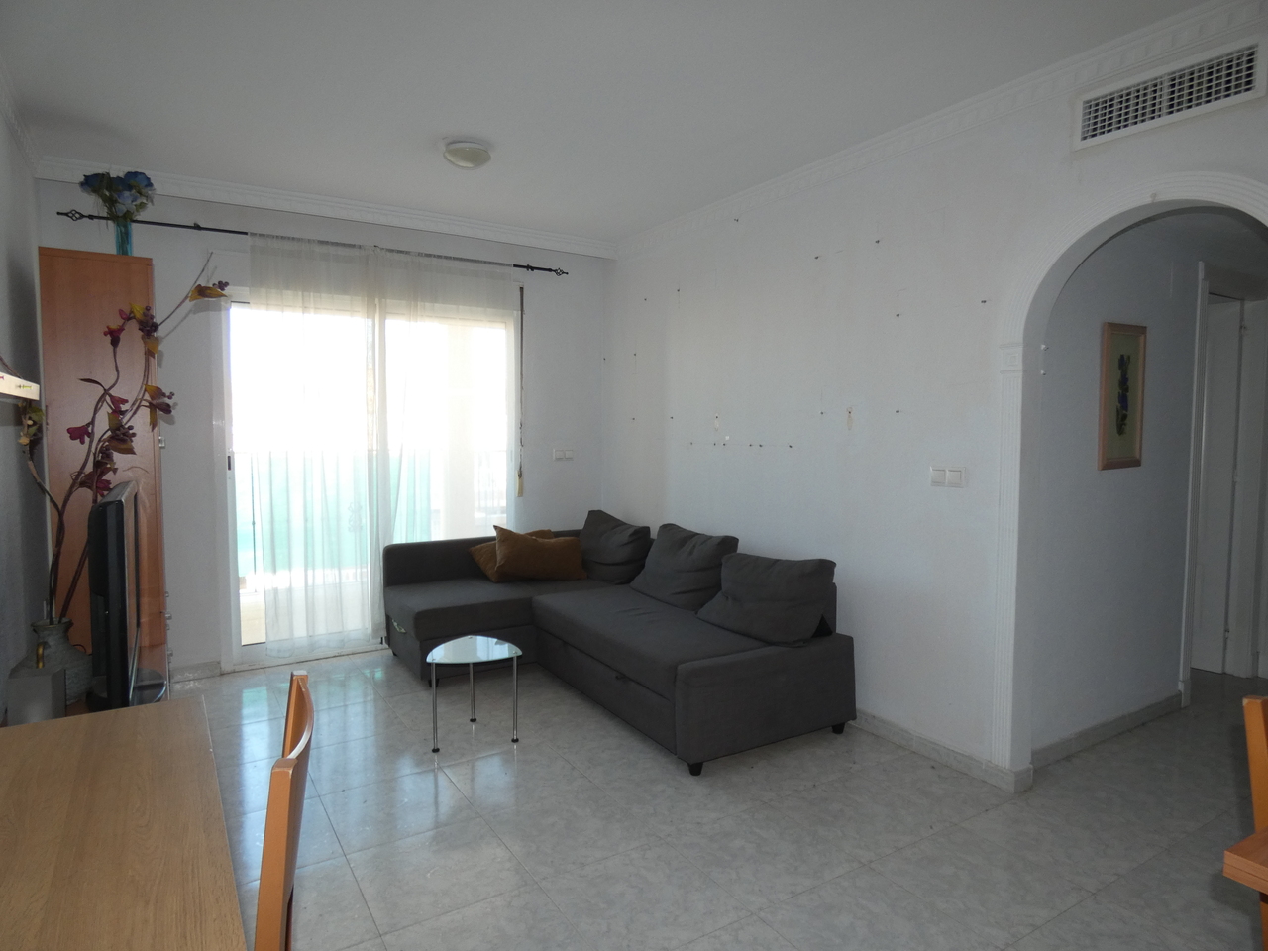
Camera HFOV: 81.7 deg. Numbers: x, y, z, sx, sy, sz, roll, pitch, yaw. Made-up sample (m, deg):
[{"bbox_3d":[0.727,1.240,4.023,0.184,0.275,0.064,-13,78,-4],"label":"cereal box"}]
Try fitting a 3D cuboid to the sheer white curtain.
[{"bbox_3d":[-1.416,-0.155,4.384,1.540,2.350,0.110,-2,4,-32],"label":"sheer white curtain"}]

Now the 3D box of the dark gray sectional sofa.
[{"bbox_3d":[-0.250,0.732,3.840,1.520,0.770,2.320,-2,4,-32],"label":"dark gray sectional sofa"}]

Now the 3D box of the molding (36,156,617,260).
[{"bbox_3d":[-1.411,-1.454,4.154,3.110,0.100,0.100,-2,4,-32],"label":"molding"}]

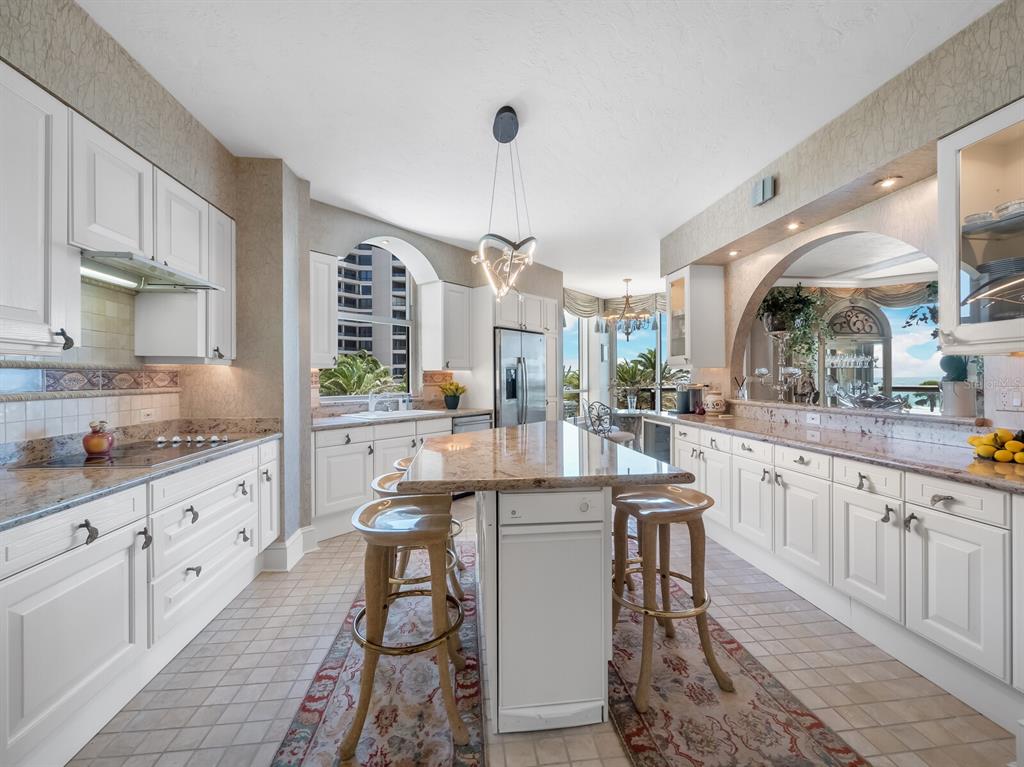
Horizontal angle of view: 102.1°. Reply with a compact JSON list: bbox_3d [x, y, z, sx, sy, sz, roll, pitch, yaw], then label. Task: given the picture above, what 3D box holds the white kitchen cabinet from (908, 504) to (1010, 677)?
[{"bbox_3d":[1.996,0.806,1.678,0.500,0.550,0.355,0,0,-7],"label":"white kitchen cabinet"}]

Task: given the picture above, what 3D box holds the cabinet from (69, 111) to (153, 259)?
[{"bbox_3d":[-2.022,-0.850,1.902,0.370,0.561,0.463,0,0,-7],"label":"cabinet"}]

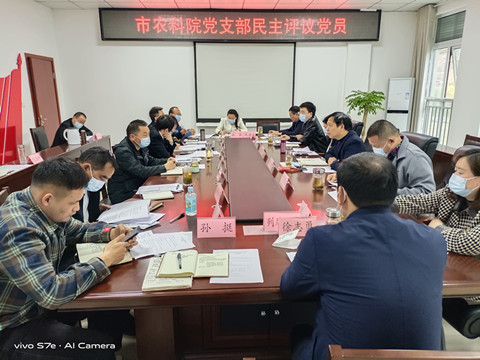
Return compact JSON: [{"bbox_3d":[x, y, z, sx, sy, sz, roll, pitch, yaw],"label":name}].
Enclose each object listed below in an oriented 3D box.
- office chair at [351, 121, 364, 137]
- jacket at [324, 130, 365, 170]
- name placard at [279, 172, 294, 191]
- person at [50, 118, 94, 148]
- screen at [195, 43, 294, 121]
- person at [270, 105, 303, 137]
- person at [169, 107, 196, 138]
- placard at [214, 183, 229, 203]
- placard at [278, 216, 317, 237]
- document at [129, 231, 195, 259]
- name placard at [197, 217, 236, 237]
[{"bbox_3d":[1.350,-0.246,4.720,0.660,1.100,0.620,-1,14,-3],"label":"office chair"},{"bbox_3d":[1.050,-0.215,3.500,0.450,0.600,0.520,-1,14,-4],"label":"jacket"},{"bbox_3d":[0.372,0.010,2.729,0.076,0.089,0.200,-1,14,-3],"label":"name placard"},{"bbox_3d":[-2.550,-0.435,5.301,0.680,1.170,0.530,2,15,7],"label":"person"},{"bbox_3d":[0.101,-1.901,6.804,1.967,1.530,0.060,-1,15,-3],"label":"screen"},{"bbox_3d":[0.860,-0.521,5.450,0.780,1.280,0.530,-1,14,-4],"label":"person"},{"bbox_3d":[-0.918,-0.515,5.507,0.640,1.250,0.520,0,14,0],"label":"person"},{"bbox_3d":[-0.128,0.095,2.420,0.080,0.092,0.200,-2,14,-9],"label":"placard"},{"bbox_3d":[0.308,0.239,1.849,0.200,0.088,0.100,-1,15,-3],"label":"placard"},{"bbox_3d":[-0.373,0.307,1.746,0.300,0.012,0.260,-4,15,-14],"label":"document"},{"bbox_3d":[-0.120,0.244,1.812,0.200,0.089,0.076,-1,14,-2],"label":"name placard"}]

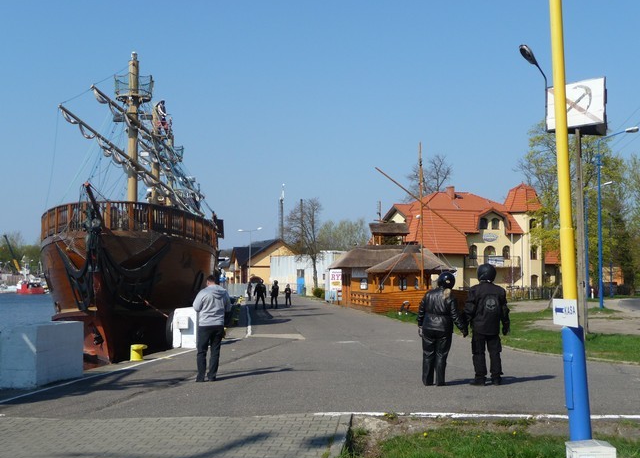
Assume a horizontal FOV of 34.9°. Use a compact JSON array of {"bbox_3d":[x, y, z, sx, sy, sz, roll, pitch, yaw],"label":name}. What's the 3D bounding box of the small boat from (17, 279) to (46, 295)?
[{"bbox_3d":[-69.508,14.094,245.000,6.900,3.800,2.600,0,-3,-6],"label":"small boat"}]

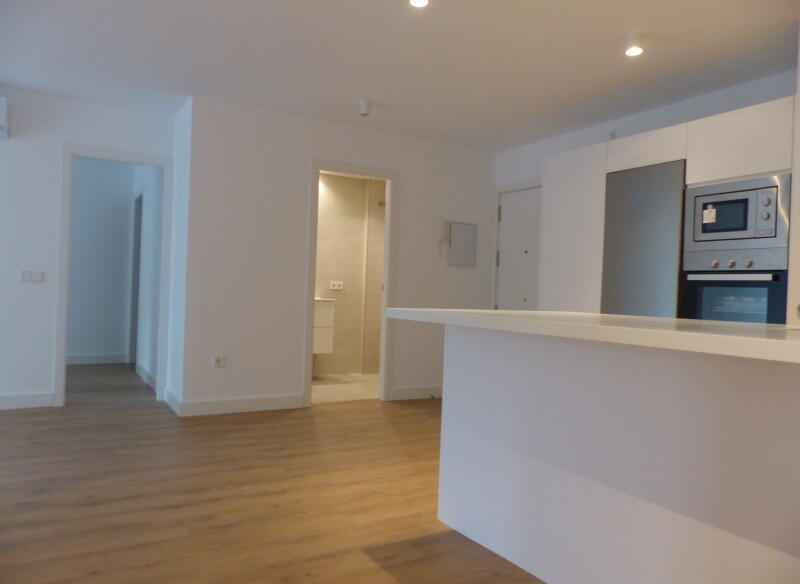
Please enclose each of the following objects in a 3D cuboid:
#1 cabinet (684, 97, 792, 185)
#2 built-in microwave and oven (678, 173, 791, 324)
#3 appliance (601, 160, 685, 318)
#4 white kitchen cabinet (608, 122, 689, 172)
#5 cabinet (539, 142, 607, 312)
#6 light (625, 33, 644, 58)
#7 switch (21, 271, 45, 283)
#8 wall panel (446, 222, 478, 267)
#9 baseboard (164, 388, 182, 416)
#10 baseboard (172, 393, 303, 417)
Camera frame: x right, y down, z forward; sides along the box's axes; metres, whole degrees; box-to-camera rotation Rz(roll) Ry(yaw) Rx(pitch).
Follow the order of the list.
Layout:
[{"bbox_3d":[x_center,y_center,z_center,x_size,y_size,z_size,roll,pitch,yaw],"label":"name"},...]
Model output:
[{"bbox_3d":[2.136,-0.828,3.404,0.560,0.382,0.602,2,1,-29],"label":"cabinet"},{"bbox_3d":[2.143,-0.144,3.498,0.500,0.985,0.600,2,0,-32],"label":"built-in microwave and oven"},{"bbox_3d":[1.814,0.116,3.940,0.580,1.855,0.594,2,1,-29],"label":"appliance"},{"bbox_3d":[1.843,-0.924,3.928,0.560,0.223,0.602,2,1,-29],"label":"white kitchen cabinet"},{"bbox_3d":[1.515,-0.008,4.476,0.580,2.089,0.625,2,1,-29],"label":"cabinet"},{"bbox_3d":[1.272,-1.345,3.123,0.088,0.095,0.088,2,1,-29],"label":"light"},{"bbox_3d":[-2.923,-0.120,4.604,0.164,0.089,0.012,2,1,-29],"label":"switch"},{"bbox_3d":[0.639,-0.466,5.764,0.363,0.433,0.030,2,1,-29],"label":"wall panel"},{"bbox_3d":[-1.873,0.911,4.799,0.015,0.108,0.682,2,1,-29],"label":"baseboard"},{"bbox_3d":[-1.276,0.934,4.736,0.993,0.108,0.015,2,1,-29],"label":"baseboard"}]

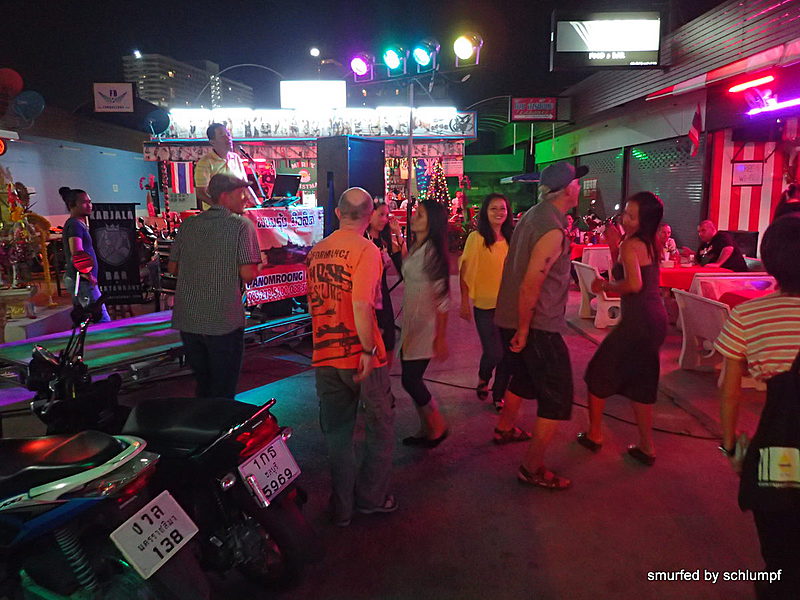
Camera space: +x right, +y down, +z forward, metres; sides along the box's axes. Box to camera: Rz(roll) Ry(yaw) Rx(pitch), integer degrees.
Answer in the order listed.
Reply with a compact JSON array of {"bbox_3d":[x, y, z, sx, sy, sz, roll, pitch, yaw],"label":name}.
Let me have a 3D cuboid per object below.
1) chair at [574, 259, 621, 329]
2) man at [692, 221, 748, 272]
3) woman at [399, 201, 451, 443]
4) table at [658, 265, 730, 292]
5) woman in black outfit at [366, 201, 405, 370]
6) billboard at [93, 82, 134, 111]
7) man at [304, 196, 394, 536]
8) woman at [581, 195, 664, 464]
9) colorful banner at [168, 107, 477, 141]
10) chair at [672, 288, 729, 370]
[{"bbox_3d":[2.560,-0.071,7.242,0.580,0.740,0.600,0,10,3],"label":"chair"},{"bbox_3d":[3.220,-0.174,6.075,0.820,1.220,0.600,-2,11,-13],"label":"man"},{"bbox_3d":[0.165,0.176,3.835,0.350,1.610,0.420,-5,11,-25],"label":"woman"},{"bbox_3d":[3.320,-0.012,6.897,1.120,0.750,0.800,0,10,0],"label":"table"},{"bbox_3d":[-0.155,0.018,4.483,0.460,1.560,0.380,-8,13,-36],"label":"woman in black outfit"},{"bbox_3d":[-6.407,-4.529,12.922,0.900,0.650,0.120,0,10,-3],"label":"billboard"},{"bbox_3d":[-0.225,0.287,2.920,0.490,1.690,0.370,5,11,26],"label":"man"},{"bbox_3d":[1.360,0.163,3.564,0.520,1.620,0.430,5,12,25],"label":"woman"},{"bbox_3d":[-2.051,-4.555,14.910,8.000,0.840,0.220,0,11,1],"label":"colorful banner"},{"bbox_3d":[2.670,0.311,4.763,0.570,0.760,0.600,-1,11,-7],"label":"chair"}]

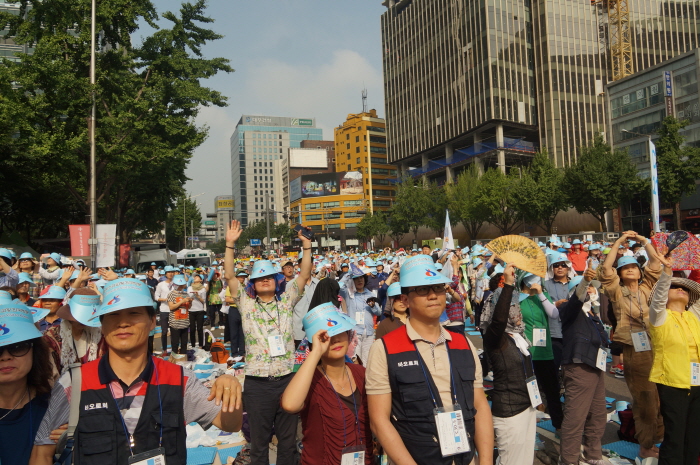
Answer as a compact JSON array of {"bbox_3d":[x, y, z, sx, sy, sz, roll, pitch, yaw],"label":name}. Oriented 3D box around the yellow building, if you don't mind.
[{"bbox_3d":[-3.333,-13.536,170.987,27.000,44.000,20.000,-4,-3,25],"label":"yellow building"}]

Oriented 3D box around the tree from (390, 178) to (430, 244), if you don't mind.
[{"bbox_3d":[7.845,-1.456,68.000,4.900,11.500,4.900,-3,-2,0],"label":"tree"}]

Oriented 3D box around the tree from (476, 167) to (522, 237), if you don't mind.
[{"bbox_3d":[19.473,-2.377,69.217,6.500,12.100,6.500,-1,-3,-21],"label":"tree"}]

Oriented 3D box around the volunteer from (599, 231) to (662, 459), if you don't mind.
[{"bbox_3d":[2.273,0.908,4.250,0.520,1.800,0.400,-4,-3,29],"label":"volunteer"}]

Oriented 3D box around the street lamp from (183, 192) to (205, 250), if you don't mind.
[{"bbox_3d":[-19.571,0.307,66.000,2.500,10.300,0.350,-2,-3,-15],"label":"street lamp"}]

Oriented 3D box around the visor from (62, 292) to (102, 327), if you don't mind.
[{"bbox_3d":[-1.387,0.412,2.750,0.185,0.145,0.190,7,2,25],"label":"visor"}]

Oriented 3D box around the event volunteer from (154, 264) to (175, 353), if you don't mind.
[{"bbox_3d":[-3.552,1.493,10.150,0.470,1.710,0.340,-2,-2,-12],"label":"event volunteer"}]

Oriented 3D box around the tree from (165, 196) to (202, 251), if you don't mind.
[{"bbox_3d":[-22.225,0.499,70.000,5.200,10.500,5.200,-3,-2,0],"label":"tree"}]

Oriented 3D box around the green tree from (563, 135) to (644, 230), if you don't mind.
[{"bbox_3d":[25.891,-3.692,54.234,8.200,12.800,8.200,-1,-3,-21],"label":"green tree"}]

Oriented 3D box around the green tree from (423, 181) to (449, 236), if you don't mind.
[{"bbox_3d":[10.227,-1.069,62.000,4.200,10.000,4.200,-3,-2,0],"label":"green tree"}]

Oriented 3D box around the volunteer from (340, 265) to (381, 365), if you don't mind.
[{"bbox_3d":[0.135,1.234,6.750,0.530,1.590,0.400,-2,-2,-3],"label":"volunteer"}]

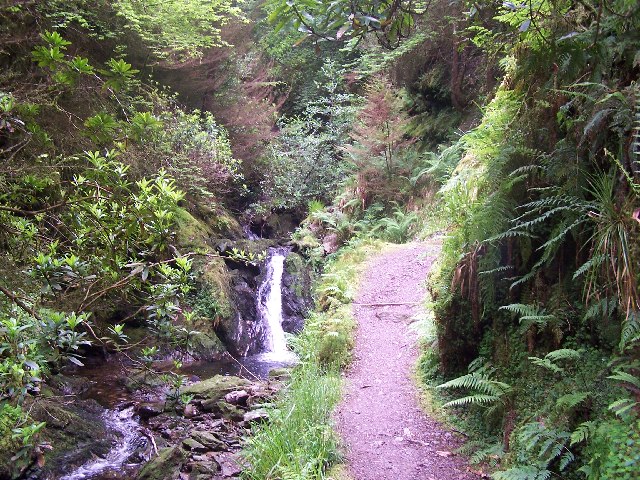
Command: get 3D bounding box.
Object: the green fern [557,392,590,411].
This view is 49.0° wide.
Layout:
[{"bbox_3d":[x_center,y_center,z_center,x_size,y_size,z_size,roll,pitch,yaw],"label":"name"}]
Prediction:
[{"bbox_3d":[1.479,0.942,4.100,0.200,0.110,0.170,1,4,17],"label":"green fern"}]

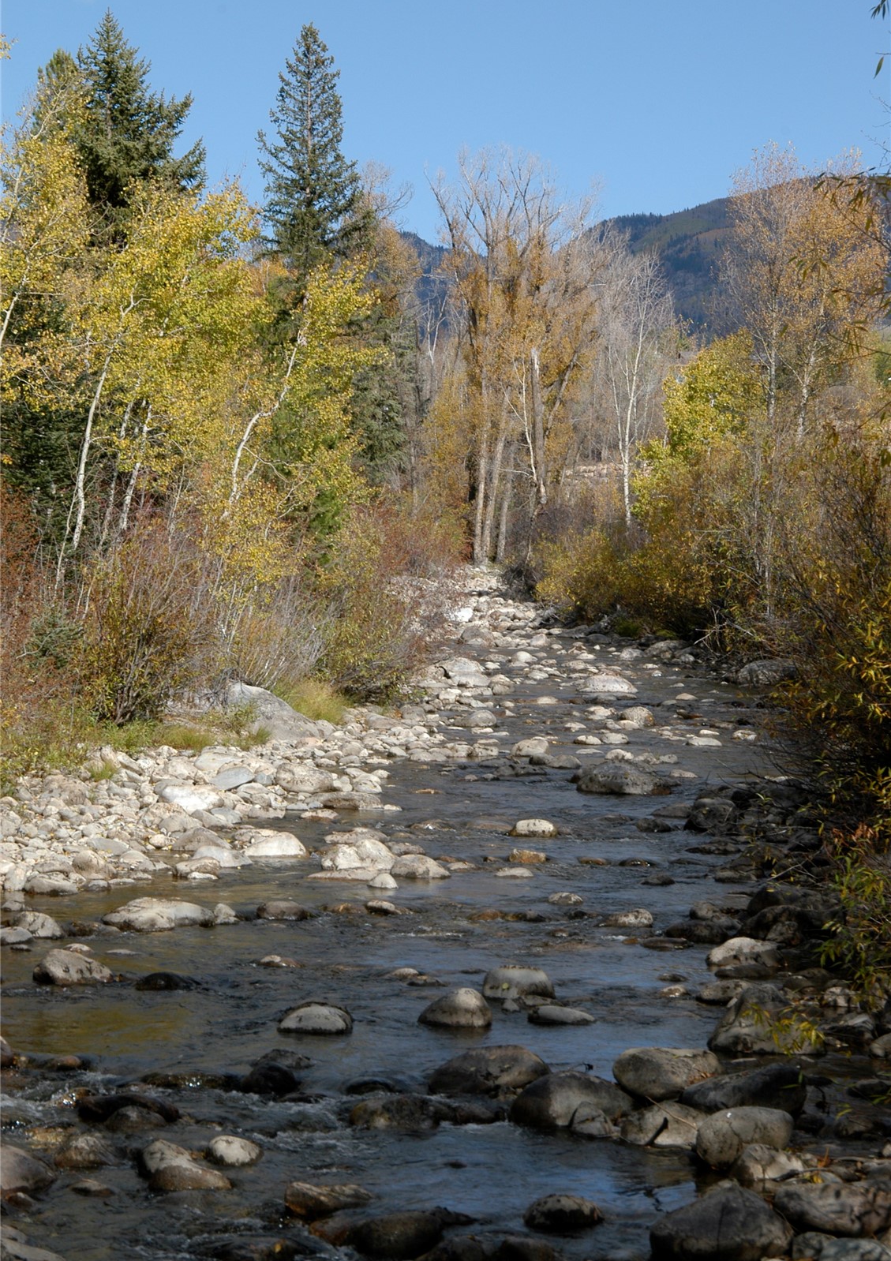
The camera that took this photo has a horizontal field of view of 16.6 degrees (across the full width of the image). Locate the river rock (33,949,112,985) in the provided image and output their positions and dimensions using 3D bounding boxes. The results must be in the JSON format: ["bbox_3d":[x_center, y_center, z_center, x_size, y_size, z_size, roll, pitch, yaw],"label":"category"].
[{"bbox_3d":[-2.413,2.196,19.748,0.515,0.259,0.386,0,1,0],"label":"river rock"}]

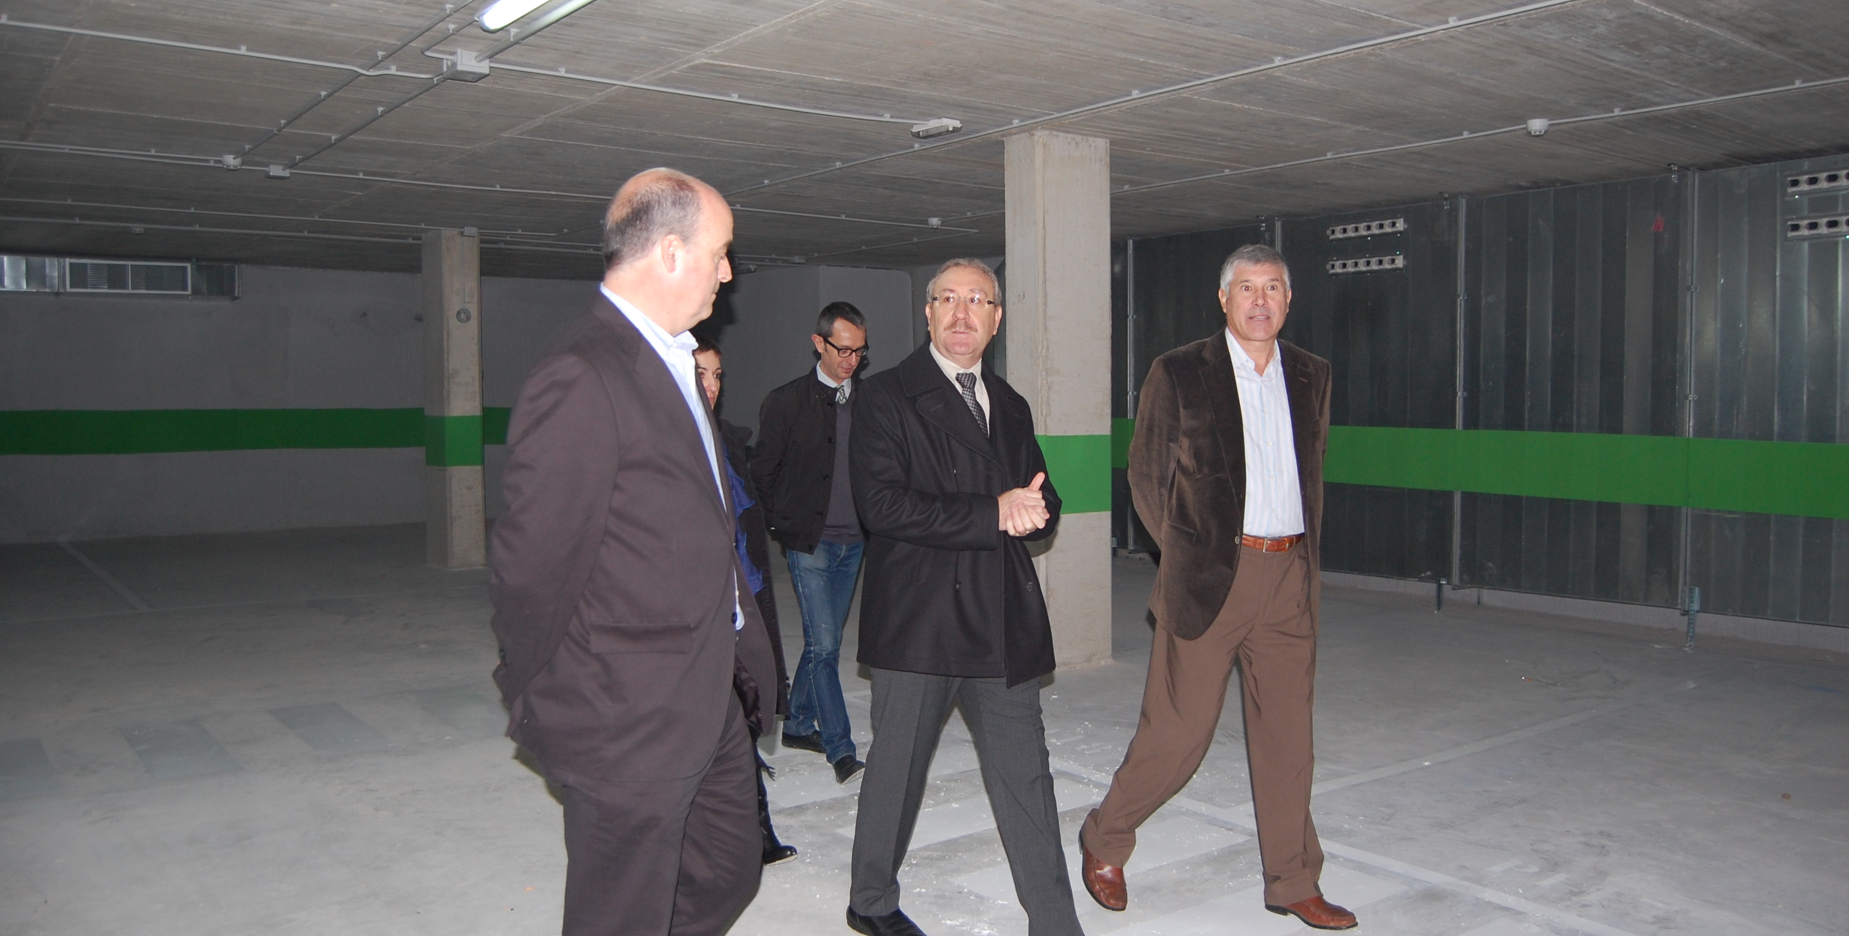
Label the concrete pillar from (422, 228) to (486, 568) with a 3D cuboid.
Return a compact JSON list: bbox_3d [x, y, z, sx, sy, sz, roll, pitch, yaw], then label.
[{"bbox_3d":[-3.865,-0.546,11.385,0.302,2.709,0.475,-3,4,-38],"label":"concrete pillar"}]

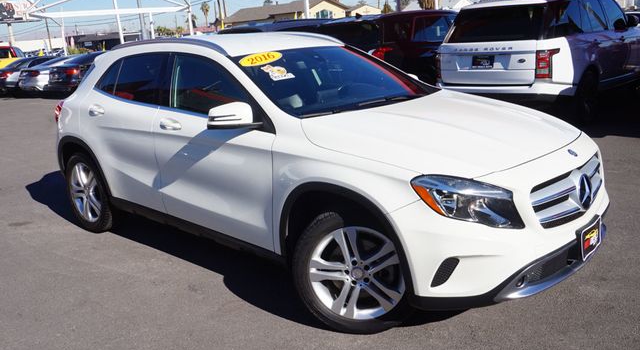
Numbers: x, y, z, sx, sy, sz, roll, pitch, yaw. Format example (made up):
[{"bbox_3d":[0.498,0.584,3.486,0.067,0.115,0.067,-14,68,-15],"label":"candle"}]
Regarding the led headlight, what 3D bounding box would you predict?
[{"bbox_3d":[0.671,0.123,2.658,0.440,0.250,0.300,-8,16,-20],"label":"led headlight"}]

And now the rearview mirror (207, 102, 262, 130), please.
[{"bbox_3d":[-0.471,-0.329,3.241,0.170,0.160,0.250,10,19,40],"label":"rearview mirror"}]

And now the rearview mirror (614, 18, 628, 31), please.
[{"bbox_3d":[4.837,-2.411,9.406,0.250,0.200,0.160,10,19,42],"label":"rearview mirror"}]

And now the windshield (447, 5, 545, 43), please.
[{"bbox_3d":[2.397,-2.077,8.086,1.280,0.500,0.080,10,-4,42],"label":"windshield"}]

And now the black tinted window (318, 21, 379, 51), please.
[{"bbox_3d":[0.496,-2.315,9.721,1.200,0.500,0.120,10,-9,40],"label":"black tinted window"}]

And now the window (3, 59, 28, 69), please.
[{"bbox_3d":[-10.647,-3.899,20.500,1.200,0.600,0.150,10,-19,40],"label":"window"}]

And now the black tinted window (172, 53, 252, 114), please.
[{"bbox_3d":[-0.678,-0.583,3.647,0.950,0.380,0.060,10,-6,41],"label":"black tinted window"}]

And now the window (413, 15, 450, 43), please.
[{"bbox_3d":[1.860,-2.452,9.935,0.080,0.430,1.000,-17,1,44],"label":"window"}]

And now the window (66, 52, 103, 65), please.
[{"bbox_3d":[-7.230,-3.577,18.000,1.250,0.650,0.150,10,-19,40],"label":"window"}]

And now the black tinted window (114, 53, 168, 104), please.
[{"bbox_3d":[-1.242,-0.678,4.148,0.750,0.370,0.060,10,-6,41],"label":"black tinted window"}]

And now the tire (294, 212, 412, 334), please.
[{"bbox_3d":[0.209,0.467,2.979,0.685,0.685,0.235,3,15,22],"label":"tire"}]

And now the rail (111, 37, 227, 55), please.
[{"bbox_3d":[-1.081,-0.880,4.059,1.340,0.110,0.060,10,19,40],"label":"rail"}]

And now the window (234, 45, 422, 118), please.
[{"bbox_3d":[0.160,-0.650,3.810,0.880,0.130,1.360,36,34,29],"label":"window"}]

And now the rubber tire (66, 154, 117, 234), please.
[{"bbox_3d":[-1.826,0.119,4.766,0.690,0.690,0.240,10,19,40],"label":"rubber tire"}]

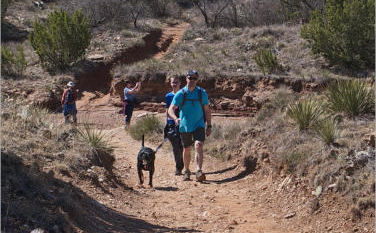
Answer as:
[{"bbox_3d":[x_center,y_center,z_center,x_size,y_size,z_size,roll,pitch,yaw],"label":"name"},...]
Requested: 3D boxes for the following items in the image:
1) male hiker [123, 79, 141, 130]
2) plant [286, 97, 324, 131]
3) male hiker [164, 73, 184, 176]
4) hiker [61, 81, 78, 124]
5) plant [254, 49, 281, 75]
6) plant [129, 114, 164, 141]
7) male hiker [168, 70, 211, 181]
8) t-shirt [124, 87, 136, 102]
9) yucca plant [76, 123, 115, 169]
[{"bbox_3d":[-1.996,-0.405,36.000,0.620,1.700,0.520,-1,2,-18],"label":"male hiker"},{"bbox_3d":[2.609,-0.067,22.500,0.820,0.740,0.780,0,2,0],"label":"plant"},{"bbox_3d":[-0.191,0.174,17.600,0.520,1.700,0.450,0,2,0],"label":"male hiker"},{"bbox_3d":[-4.250,-0.468,36.500,0.600,1.680,0.420,0,2,11],"label":"hiker"},{"bbox_3d":[3.452,-2.388,44.000,1.100,1.100,1.050,0,2,0],"label":"plant"},{"bbox_3d":[-1.138,0.288,27.800,0.950,0.720,0.900,0,2,0],"label":"plant"},{"bbox_3d":[0.033,0.152,16.600,0.690,1.810,0.520,0,2,3],"label":"male hiker"},{"bbox_3d":[-2.050,-0.789,36.000,0.340,0.540,0.430,-1,2,-18],"label":"t-shirt"},{"bbox_3d":[-1.689,0.529,18.500,0.700,0.800,0.680,0,2,0],"label":"yucca plant"}]

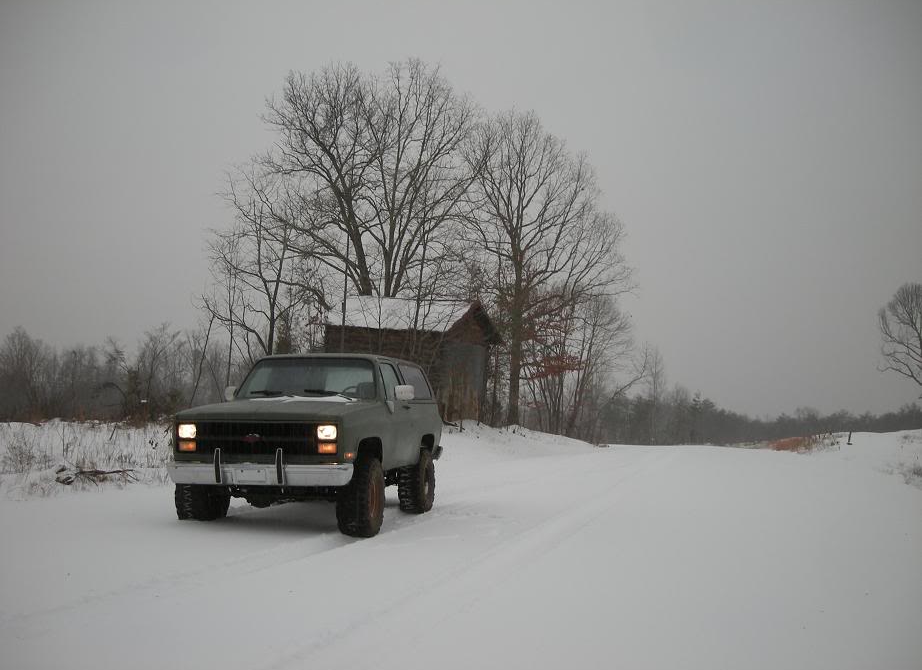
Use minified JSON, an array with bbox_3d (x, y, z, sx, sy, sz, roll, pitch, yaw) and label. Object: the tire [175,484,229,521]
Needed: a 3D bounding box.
[{"bbox_3d":[-2.801,1.693,10.246,0.310,0.850,0.850,-1,-5,9],"label":"tire"}]

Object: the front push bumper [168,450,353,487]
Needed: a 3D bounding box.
[{"bbox_3d":[-2.043,1.332,9.426,2.000,0.380,0.340,-1,-5,11],"label":"front push bumper"}]

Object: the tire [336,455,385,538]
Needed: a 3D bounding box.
[{"bbox_3d":[-1.056,1.722,9.905,0.310,0.850,0.850,-1,-5,9],"label":"tire"}]

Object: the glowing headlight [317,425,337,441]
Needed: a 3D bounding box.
[{"bbox_3d":[-1.317,0.967,9.273,0.205,0.150,0.090,-1,-5,11],"label":"glowing headlight"}]

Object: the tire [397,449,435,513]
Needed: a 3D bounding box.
[{"bbox_3d":[-0.590,1.970,12.557,0.300,0.850,0.850,-1,-5,11],"label":"tire"}]

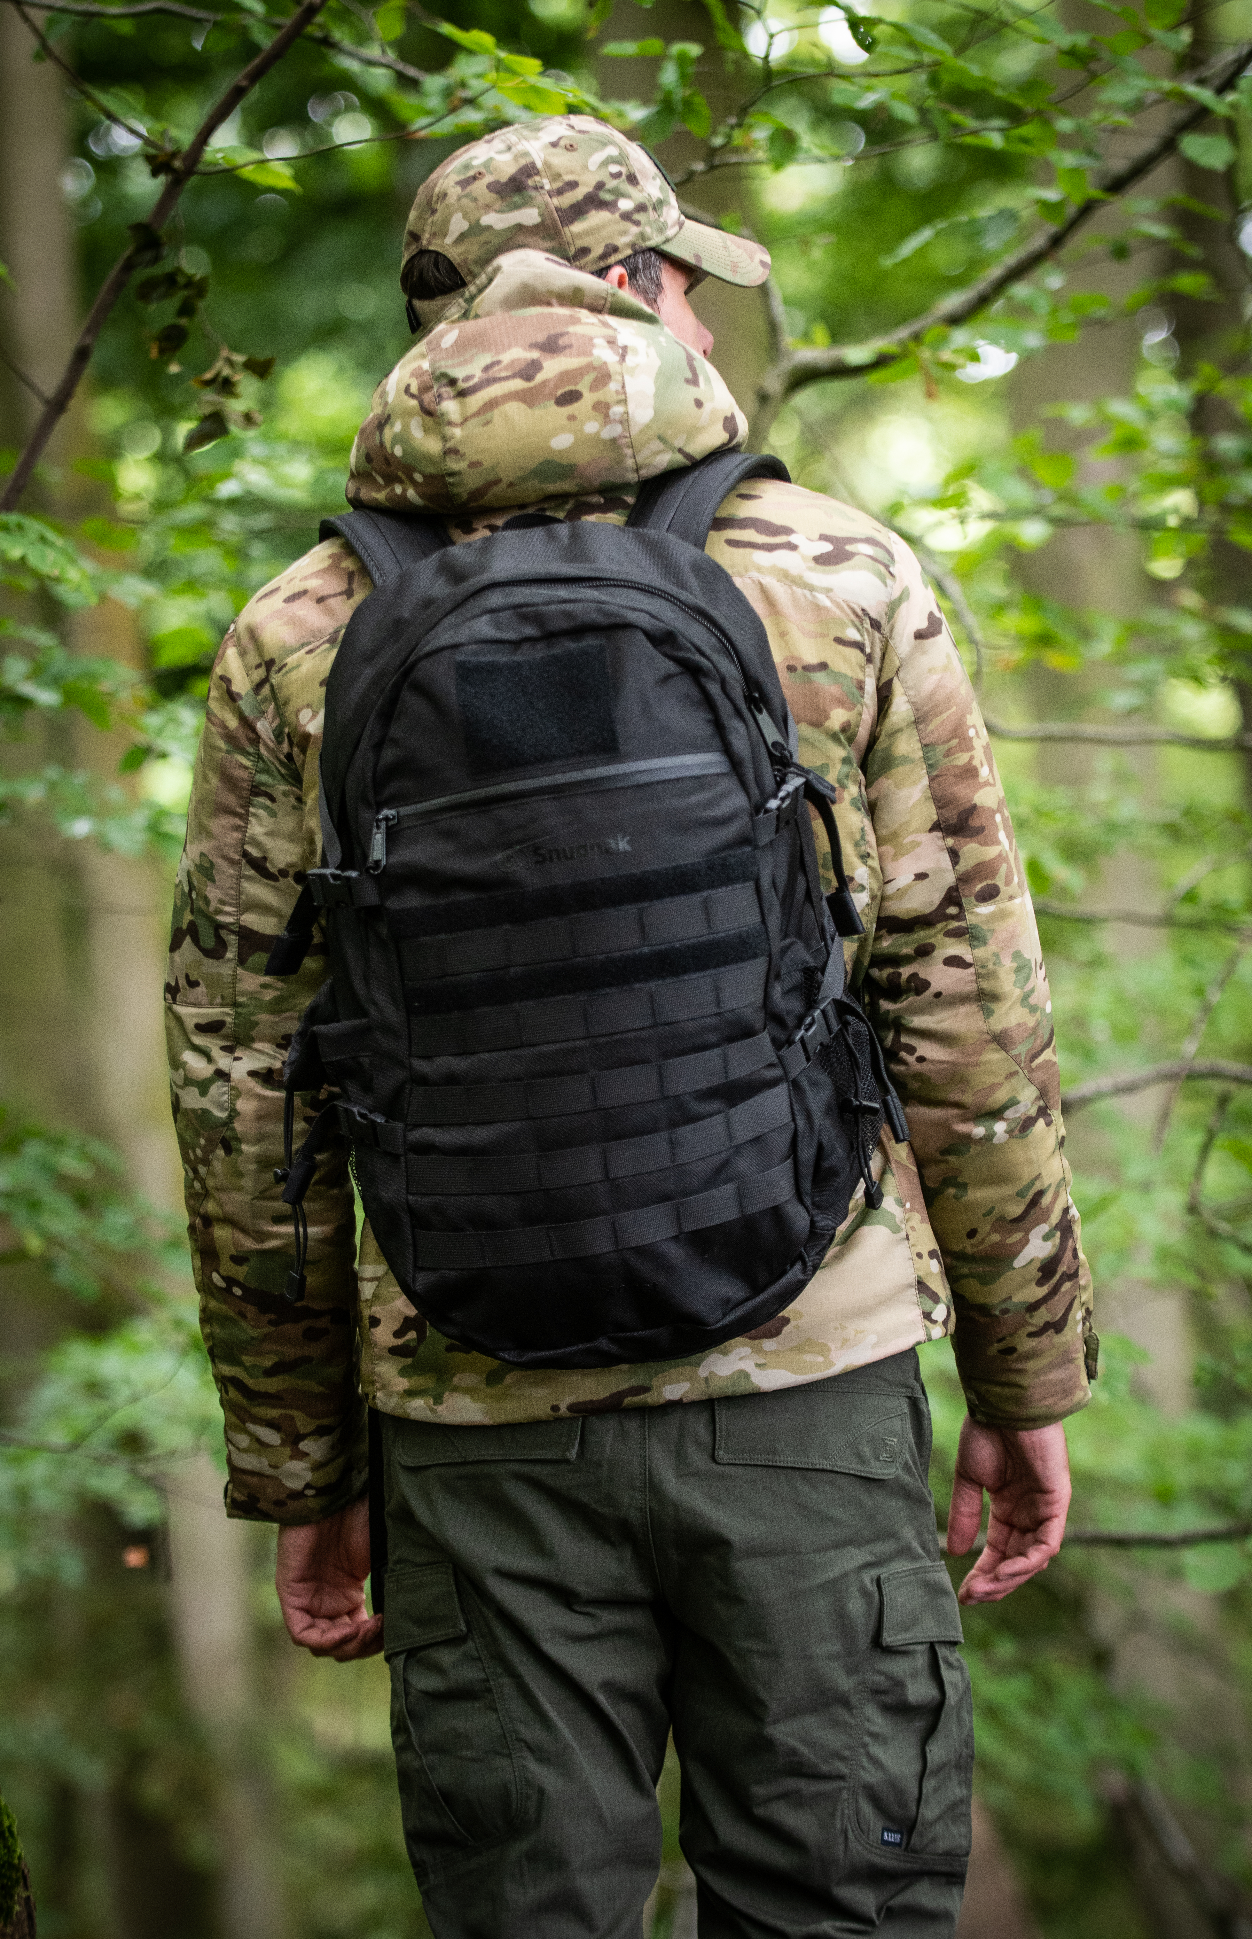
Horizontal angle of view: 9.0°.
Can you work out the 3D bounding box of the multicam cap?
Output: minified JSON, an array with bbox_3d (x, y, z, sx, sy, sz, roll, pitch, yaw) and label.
[{"bbox_3d":[-0.027,-0.507,5.280,0.275,0.135,0.175,-8,4,-35],"label":"multicam cap"}]

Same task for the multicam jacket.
[{"bbox_3d":[-0.014,-0.066,5.250,0.580,0.820,0.360,-5,3,10],"label":"multicam jacket"}]

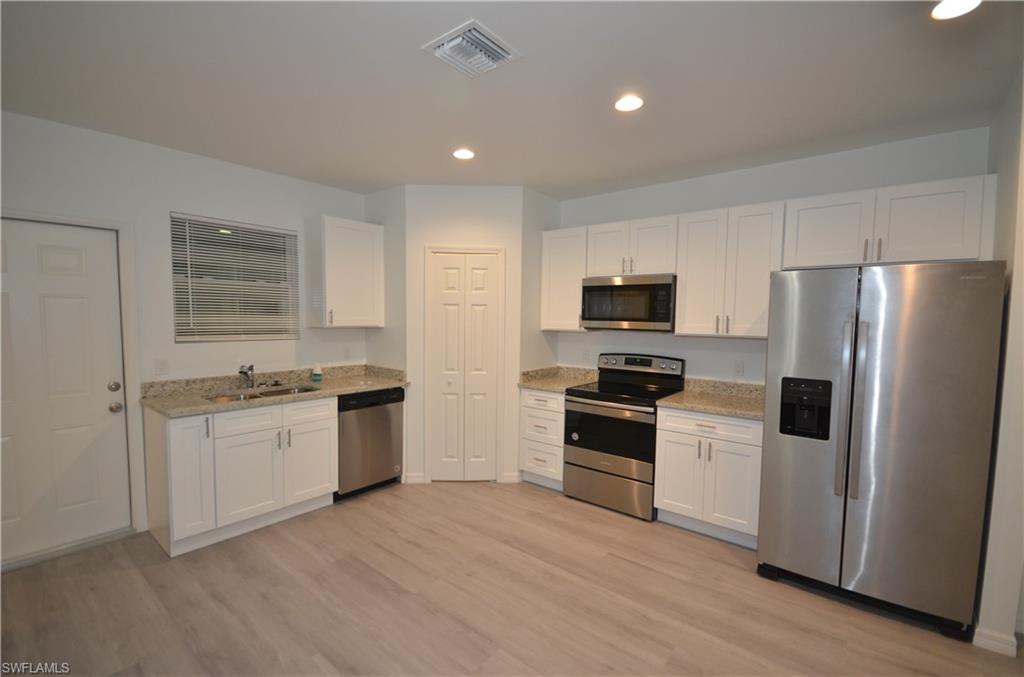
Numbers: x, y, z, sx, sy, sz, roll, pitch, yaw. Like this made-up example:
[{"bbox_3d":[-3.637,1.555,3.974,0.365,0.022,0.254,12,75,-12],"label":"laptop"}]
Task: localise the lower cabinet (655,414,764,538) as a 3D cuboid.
[{"bbox_3d":[1.512,0.912,3.178,0.672,0.820,0.620,3,4,36],"label":"lower cabinet"}]

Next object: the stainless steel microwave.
[{"bbox_3d":[1.029,-0.290,3.573,0.758,0.422,0.413,3,3,38],"label":"stainless steel microwave"}]

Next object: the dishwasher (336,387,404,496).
[{"bbox_3d":[-1.372,0.850,3.670,0.610,0.862,0.604,3,3,38],"label":"dishwasher"}]

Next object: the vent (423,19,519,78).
[{"bbox_3d":[-0.171,-1.238,1.862,0.303,0.028,0.304,3,4,36],"label":"vent"}]

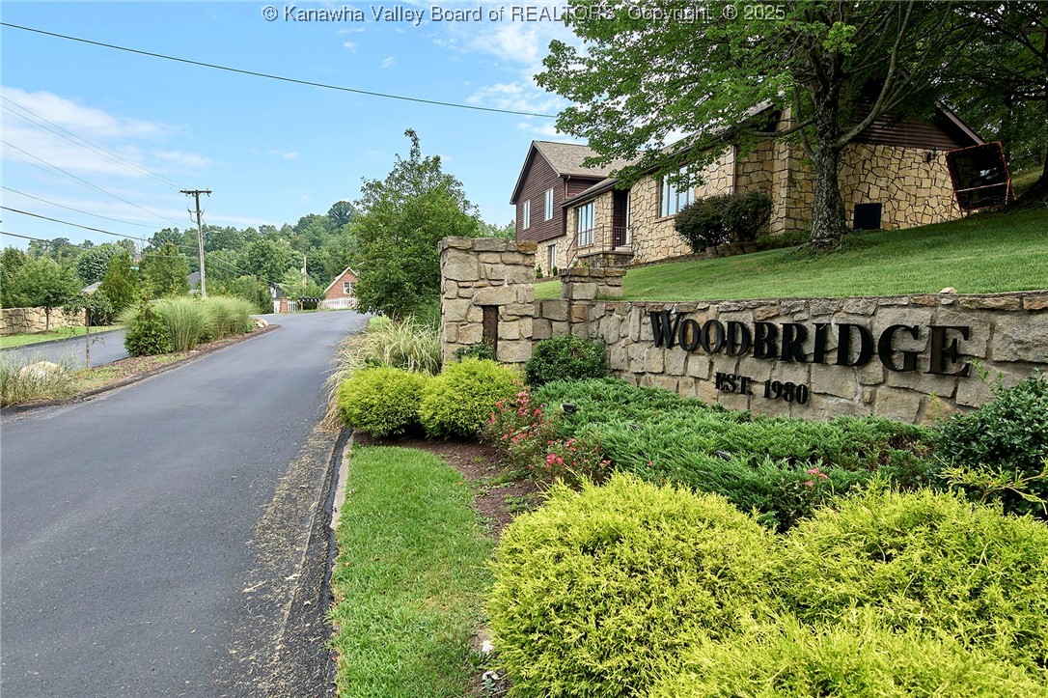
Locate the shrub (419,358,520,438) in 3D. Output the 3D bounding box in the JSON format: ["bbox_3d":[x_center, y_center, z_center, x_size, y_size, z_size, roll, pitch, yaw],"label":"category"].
[{"bbox_3d":[-0.705,0.636,7.900,1.250,0.930,1.150,1,4,0],"label":"shrub"}]

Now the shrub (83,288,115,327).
[{"bbox_3d":[-19.827,-1.935,28.500,1.450,1.800,1.400,-2,5,-35],"label":"shrub"}]

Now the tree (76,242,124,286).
[{"bbox_3d":[-45.810,-8.130,66.000,5.000,7.800,5.000,-2,5,-35],"label":"tree"}]

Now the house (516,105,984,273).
[{"bbox_3d":[6.627,-6.883,27.189,10.500,7.900,22.300,0,4,-17],"label":"house"}]

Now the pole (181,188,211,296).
[{"bbox_3d":[-24.847,-7.348,47.000,2.400,9.820,0.450,-4,0,-14],"label":"pole"}]

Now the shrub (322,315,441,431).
[{"bbox_3d":[-2.087,0.380,8.900,1.700,1.400,1.700,1,4,0],"label":"shrub"}]

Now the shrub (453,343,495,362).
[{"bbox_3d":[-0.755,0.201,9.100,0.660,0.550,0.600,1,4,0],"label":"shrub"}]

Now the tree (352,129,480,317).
[{"bbox_3d":[-3.764,-4.212,21.000,4.300,6.600,4.200,1,4,0],"label":"tree"}]

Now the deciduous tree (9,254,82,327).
[{"bbox_3d":[-19.211,-2.205,24.500,2.700,3.150,2.700,-2,5,-38],"label":"deciduous tree"}]

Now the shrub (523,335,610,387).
[{"bbox_3d":[0.632,0.203,9.200,1.250,0.850,1.100,1,4,0],"label":"shrub"}]

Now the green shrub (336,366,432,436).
[{"bbox_3d":[-1.805,0.665,7.800,1.140,0.840,1.080,1,4,0],"label":"green shrub"}]

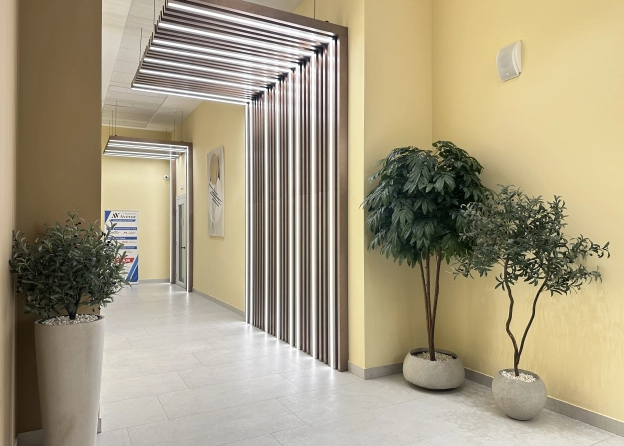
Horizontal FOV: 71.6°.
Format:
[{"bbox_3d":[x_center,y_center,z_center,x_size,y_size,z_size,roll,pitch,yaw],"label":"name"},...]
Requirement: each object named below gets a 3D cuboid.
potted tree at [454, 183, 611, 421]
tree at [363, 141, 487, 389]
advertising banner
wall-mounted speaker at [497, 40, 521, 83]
[{"bbox_3d":[1.664,0.627,3.438,0.795,1.892,1.208,0,-1,-28],"label":"potted tree"},{"bbox_3d":[1.101,0.301,4.090,1.168,2.134,0.986,0,-1,-28],"label":"tree"},{"bbox_3d":[-5.030,0.678,11.450,0.820,1.963,0.181,0,-1,-28],"label":"advertising banner"},{"bbox_3d":[1.800,-1.480,3.953,0.120,0.333,0.181,0,-1,-28],"label":"wall-mounted speaker"}]

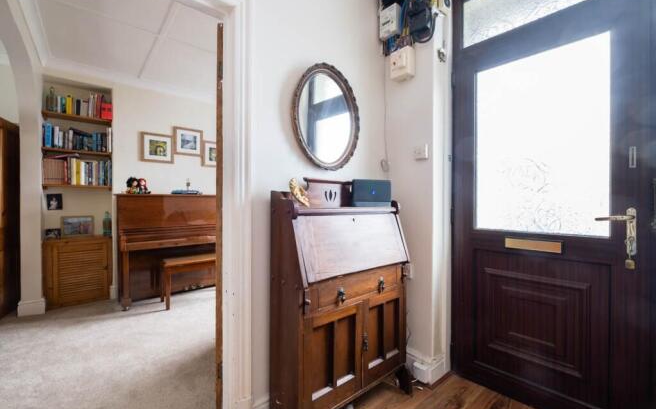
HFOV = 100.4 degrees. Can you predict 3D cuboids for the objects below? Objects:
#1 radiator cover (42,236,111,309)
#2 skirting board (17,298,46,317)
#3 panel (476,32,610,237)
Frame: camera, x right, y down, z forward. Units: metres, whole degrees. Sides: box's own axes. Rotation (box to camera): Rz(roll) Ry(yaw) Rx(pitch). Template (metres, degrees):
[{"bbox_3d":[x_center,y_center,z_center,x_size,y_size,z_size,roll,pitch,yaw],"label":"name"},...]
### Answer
[{"bbox_3d":[-2.848,0.750,3.143,0.555,0.720,0.360,0,0,-41],"label":"radiator cover"},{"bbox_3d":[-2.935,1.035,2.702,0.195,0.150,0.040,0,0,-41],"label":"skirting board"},{"bbox_3d":[1.140,-0.332,1.510,0.025,0.979,0.586,0,0,-44],"label":"panel"}]

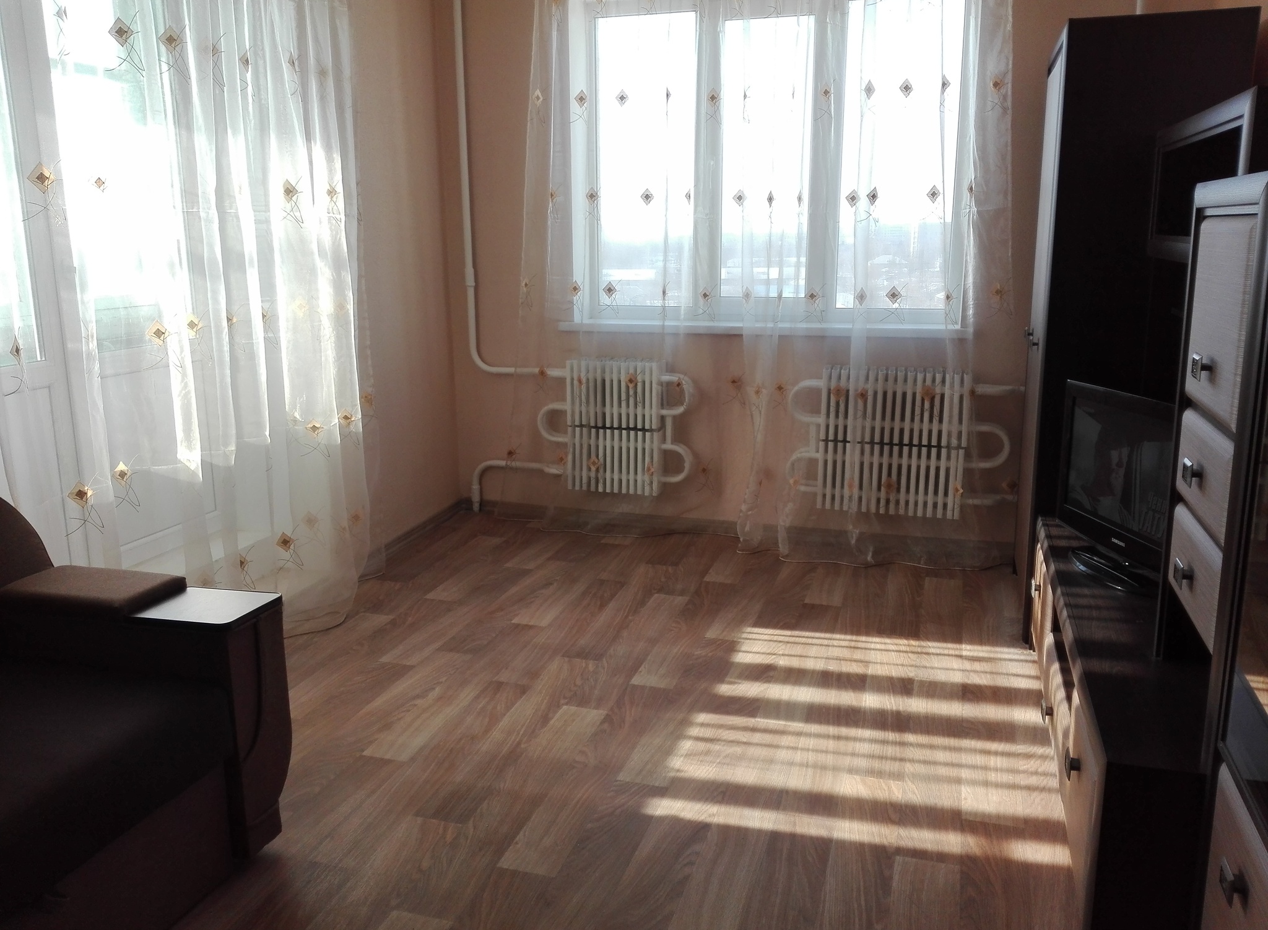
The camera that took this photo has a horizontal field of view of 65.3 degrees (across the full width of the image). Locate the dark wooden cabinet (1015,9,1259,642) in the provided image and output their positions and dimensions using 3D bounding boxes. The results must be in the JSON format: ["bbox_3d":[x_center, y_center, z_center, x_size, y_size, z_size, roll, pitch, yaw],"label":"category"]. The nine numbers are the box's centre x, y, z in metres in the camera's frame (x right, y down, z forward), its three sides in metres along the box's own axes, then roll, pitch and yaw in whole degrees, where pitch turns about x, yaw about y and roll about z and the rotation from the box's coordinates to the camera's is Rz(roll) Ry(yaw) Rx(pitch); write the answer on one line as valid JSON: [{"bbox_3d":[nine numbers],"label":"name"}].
[{"bbox_3d":[1.708,-0.439,3.552,0.534,2.047,0.754,4,13,18],"label":"dark wooden cabinet"}]

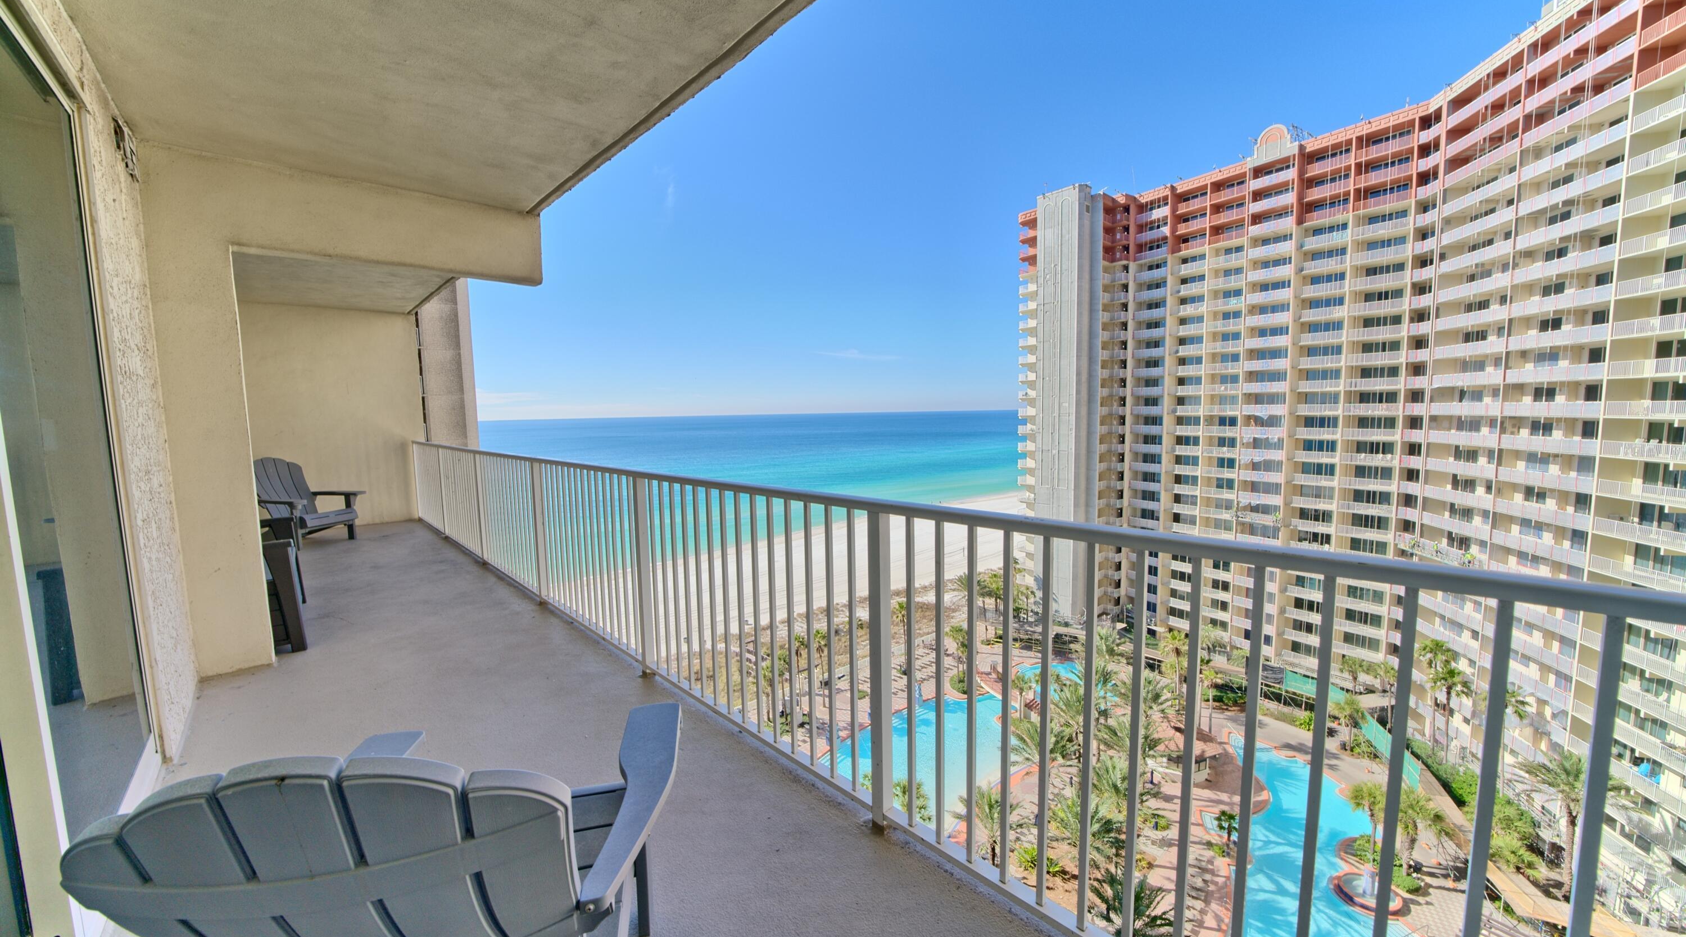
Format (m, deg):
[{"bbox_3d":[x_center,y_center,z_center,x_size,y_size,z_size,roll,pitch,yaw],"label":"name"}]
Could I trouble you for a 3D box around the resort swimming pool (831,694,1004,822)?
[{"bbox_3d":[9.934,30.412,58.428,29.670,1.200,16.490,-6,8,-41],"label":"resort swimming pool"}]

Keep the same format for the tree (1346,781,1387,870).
[{"bbox_3d":[40.769,27.435,43.077,2.700,6.800,2.700,-7,8,-45],"label":"tree"}]

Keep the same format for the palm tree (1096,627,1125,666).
[{"bbox_3d":[34.310,24.499,72.484,4.500,7.000,4.500,2,6,26],"label":"palm tree"}]

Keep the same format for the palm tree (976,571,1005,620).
[{"bbox_3d":[25.854,21.548,95.438,4.300,8.600,4.300,0,6,15],"label":"palm tree"}]

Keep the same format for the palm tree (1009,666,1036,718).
[{"bbox_3d":[20.458,25.942,64.333,3.100,6.300,3.100,1,6,18],"label":"palm tree"}]

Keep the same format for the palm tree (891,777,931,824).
[{"bbox_3d":[5.155,27.958,43.799,3.200,7.000,3.200,0,6,6],"label":"palm tree"}]

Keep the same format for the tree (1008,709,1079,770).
[{"bbox_3d":[18.412,26.650,51.711,5.600,7.500,5.600,1,6,20],"label":"tree"}]

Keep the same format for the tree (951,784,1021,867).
[{"bbox_3d":[11.702,28.033,42.782,5.400,6.800,5.400,0,6,16],"label":"tree"}]

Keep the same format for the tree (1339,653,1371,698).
[{"bbox_3d":[58.042,24.790,63.491,3.000,7.300,3.000,4,8,43],"label":"tree"}]

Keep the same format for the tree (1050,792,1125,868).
[{"bbox_3d":[18.306,28.118,42.646,5.300,6.400,5.300,1,6,24],"label":"tree"}]

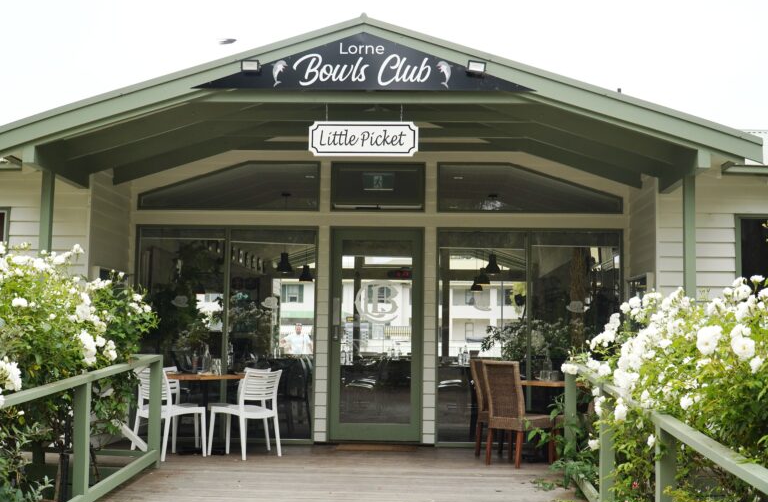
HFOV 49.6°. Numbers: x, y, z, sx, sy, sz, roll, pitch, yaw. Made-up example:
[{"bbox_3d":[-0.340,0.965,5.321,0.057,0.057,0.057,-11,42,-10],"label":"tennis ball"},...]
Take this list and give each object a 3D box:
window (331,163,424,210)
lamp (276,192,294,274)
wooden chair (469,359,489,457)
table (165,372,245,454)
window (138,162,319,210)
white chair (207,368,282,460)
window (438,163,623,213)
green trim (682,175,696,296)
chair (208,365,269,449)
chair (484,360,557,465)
[{"bbox_3d":[-0.065,-0.685,8.888,1.016,0.541,0.080,1,-6,2],"label":"window"},{"bbox_3d":[-1.345,-0.236,11.417,0.225,1.134,0.225,1,-6,2],"label":"lamp"},{"bbox_3d":[1.201,1.486,7.905,0.600,0.950,0.440,6,-8,-43],"label":"wooden chair"},{"bbox_3d":[-1.713,1.553,7.958,1.000,0.740,1.000,1,-6,2],"label":"table"},{"bbox_3d":[-1.670,-0.700,8.943,1.970,0.534,0.080,1,-6,2],"label":"window"},{"bbox_3d":[-1.286,1.505,7.771,0.540,0.810,0.470,-4,-7,37],"label":"white chair"},{"bbox_3d":[1.552,-0.673,8.834,1.965,0.554,0.080,1,-6,2],"label":"window"},{"bbox_3d":[2.652,0.616,7.143,0.095,2.567,0.095,1,-6,2],"label":"green trim"},{"bbox_3d":[-1.426,1.545,8.175,0.540,0.810,0.470,7,-8,-44],"label":"chair"},{"bbox_3d":[1.230,1.453,7.580,0.440,0.950,0.600,-4,-8,39],"label":"chair"}]

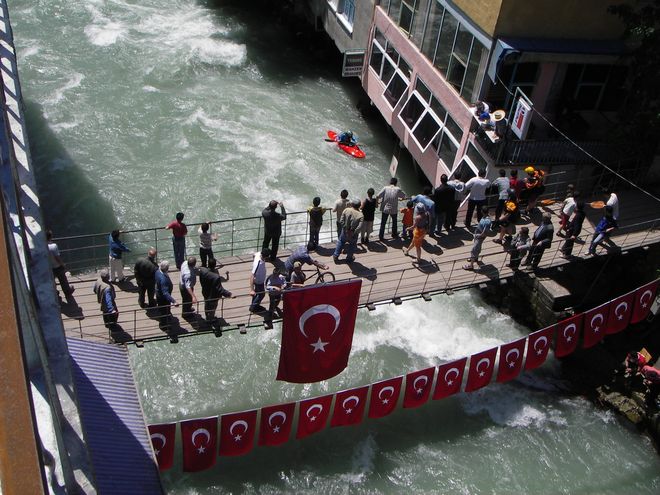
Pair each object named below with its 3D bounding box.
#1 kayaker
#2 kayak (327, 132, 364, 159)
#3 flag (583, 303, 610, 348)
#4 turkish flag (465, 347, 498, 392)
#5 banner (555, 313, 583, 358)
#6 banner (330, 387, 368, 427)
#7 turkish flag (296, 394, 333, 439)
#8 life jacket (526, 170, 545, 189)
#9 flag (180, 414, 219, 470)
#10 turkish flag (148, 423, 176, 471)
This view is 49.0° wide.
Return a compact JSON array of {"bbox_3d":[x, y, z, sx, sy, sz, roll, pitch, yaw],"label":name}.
[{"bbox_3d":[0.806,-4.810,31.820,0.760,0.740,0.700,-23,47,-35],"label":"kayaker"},{"bbox_3d":[0.680,-4.182,29.500,0.680,0.420,2.380,-20,45,-32],"label":"kayak"},{"bbox_3d":[6.222,1.854,17.095,0.710,1.040,0.120,-11,29,-24],"label":"flag"},{"bbox_3d":[3.360,2.725,16.131,0.710,1.040,0.120,-11,34,-24],"label":"turkish flag"},{"bbox_3d":[5.342,2.055,16.339,0.700,1.040,0.100,-12,30,-25],"label":"banner"},{"bbox_3d":[0.407,3.289,14.854,0.710,1.040,0.120,-11,39,-24],"label":"banner"},{"bbox_3d":[-0.309,3.380,14.489,0.710,1.040,0.120,-11,39,-24],"label":"turkish flag"},{"bbox_3d":[5.474,-1.804,19.300,0.340,0.500,0.450,16,37,11],"label":"life jacket"},{"bbox_3d":[-2.190,3.394,12.432,0.700,1.040,0.100,-12,25,-25],"label":"flag"},{"bbox_3d":[-3.036,3.559,12.857,0.710,1.040,0.120,-11,31,-24],"label":"turkish flag"}]

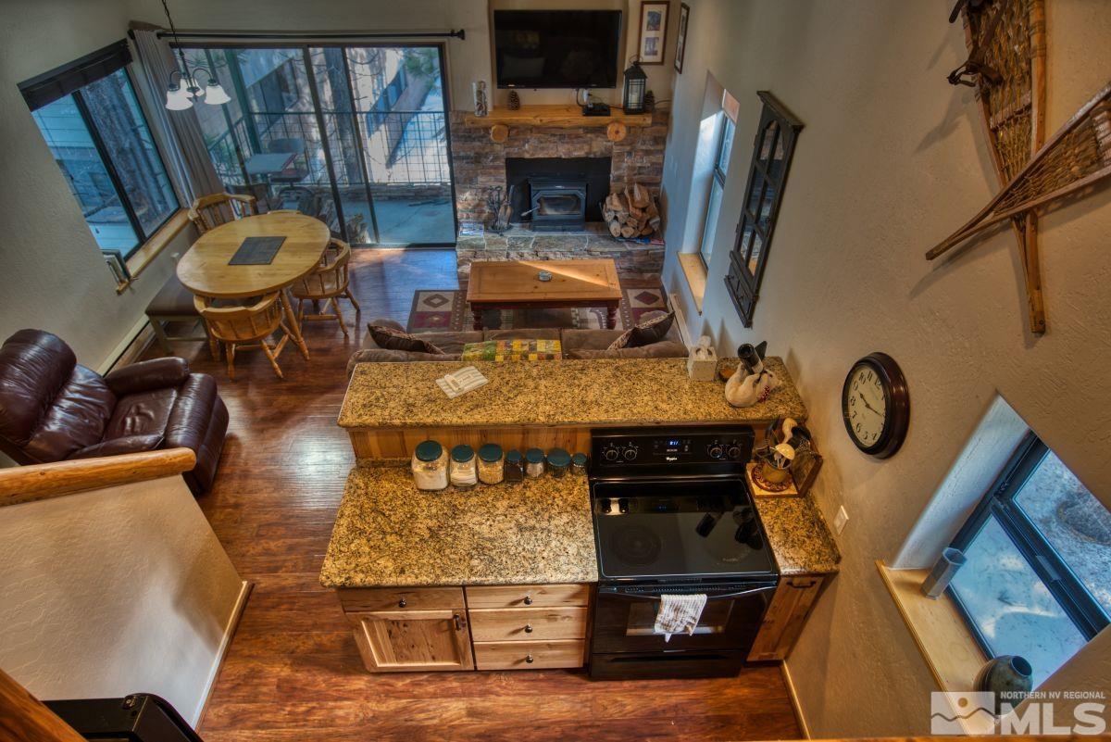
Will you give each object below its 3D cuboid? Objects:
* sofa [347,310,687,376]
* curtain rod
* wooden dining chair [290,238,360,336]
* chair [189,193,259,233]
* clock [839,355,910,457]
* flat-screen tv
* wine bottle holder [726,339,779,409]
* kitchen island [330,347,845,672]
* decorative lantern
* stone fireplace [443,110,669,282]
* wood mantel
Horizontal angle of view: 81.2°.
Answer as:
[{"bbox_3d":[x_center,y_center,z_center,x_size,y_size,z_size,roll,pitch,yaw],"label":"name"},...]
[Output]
[{"bbox_3d":[-0.218,0.000,4.607,2.260,0.880,1.000,-1,38,-2],"label":"sofa"},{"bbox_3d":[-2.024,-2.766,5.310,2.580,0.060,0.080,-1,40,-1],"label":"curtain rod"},{"bbox_3d":[-1.984,-0.724,5.617,0.540,0.740,0.590,1,38,1],"label":"wooden dining chair"},{"bbox_3d":[-3.108,-1.268,6.294,0.540,0.740,0.590,31,47,32],"label":"chair"},{"bbox_3d":[1.188,0.135,2.433,0.060,0.400,0.400,-1,40,-1],"label":"clock"},{"bbox_3d":[0.018,-2.753,5.577,1.055,0.615,0.070,-1,40,-1],"label":"flat-screen tv"},{"bbox_3d":[0.974,0.008,3.140,0.300,0.300,0.180,-17,43,-21],"label":"wine bottle holder"},{"bbox_3d":[0.090,0.776,3.345,2.210,1.220,1.140,-1,38,-2],"label":"kitchen island"},{"bbox_3d":[0.693,-2.495,5.674,0.175,0.450,0.175,-7,41,-9],"label":"decorative lantern"},{"bbox_3d":[0.052,-1.717,6.340,2.080,1.450,0.680,-1,38,-2],"label":"stone fireplace"},{"bbox_3d":[0.033,-2.317,6.117,1.710,0.220,0.290,-1,38,-2],"label":"wood mantel"}]

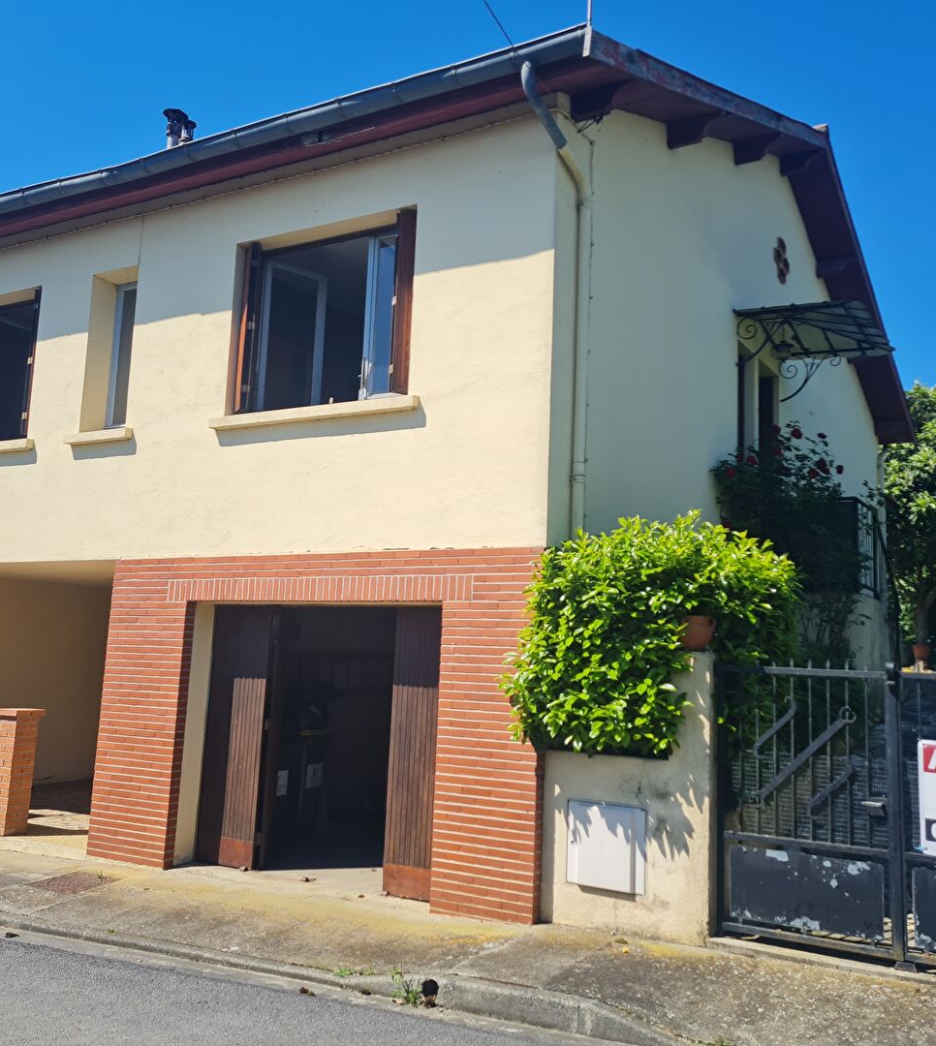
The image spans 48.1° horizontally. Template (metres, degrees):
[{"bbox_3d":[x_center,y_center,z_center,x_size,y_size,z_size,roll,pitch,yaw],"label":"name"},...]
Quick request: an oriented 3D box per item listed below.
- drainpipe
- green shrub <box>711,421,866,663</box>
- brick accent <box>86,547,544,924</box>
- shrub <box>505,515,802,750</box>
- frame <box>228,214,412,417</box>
[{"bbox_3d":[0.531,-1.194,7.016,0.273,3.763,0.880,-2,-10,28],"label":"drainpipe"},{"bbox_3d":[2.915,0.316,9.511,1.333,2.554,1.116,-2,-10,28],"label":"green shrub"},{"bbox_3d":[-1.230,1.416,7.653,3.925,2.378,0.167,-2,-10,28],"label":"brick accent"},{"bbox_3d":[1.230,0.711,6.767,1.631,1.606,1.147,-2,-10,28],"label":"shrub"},{"bbox_3d":[-1.092,-1.591,8.220,1.724,1.426,0.310,-2,-10,28],"label":"frame"}]

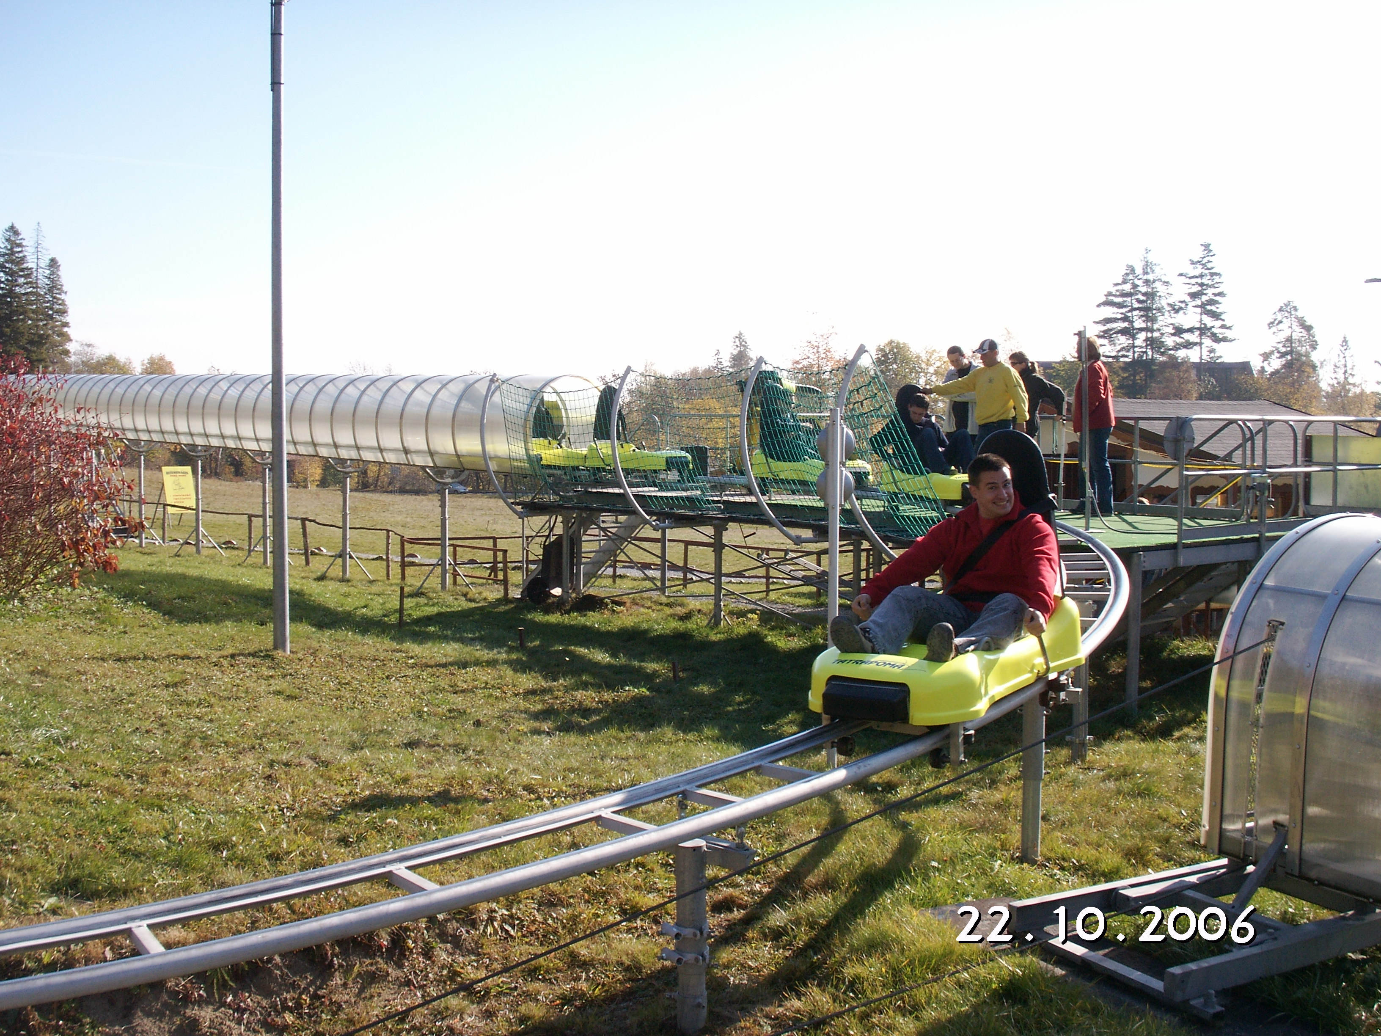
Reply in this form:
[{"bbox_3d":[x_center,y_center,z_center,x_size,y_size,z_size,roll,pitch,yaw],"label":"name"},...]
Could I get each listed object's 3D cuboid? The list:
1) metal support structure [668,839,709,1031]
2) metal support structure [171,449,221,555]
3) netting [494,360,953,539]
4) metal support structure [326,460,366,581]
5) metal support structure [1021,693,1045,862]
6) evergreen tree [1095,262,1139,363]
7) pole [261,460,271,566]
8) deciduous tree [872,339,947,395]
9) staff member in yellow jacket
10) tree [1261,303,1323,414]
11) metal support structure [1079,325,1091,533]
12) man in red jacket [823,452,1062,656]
[{"bbox_3d":[-0.003,1.130,3.970,0.100,0.515,0.095,0,3,0],"label":"metal support structure"},{"bbox_3d":[-9.028,-0.286,27.000,0.950,2.000,0.300,-3,5,-39],"label":"metal support structure"},{"bbox_3d":[-0.200,-0.710,13.850,0.600,1.420,6.800,-2,4,-33],"label":"netting"},{"bbox_3d":[-4.733,0.037,20.300,0.660,1.670,0.200,-2,4,-39],"label":"metal support structure"},{"bbox_3d":[1.250,0.948,5.380,0.083,0.615,0.083,1,3,13],"label":"metal support structure"},{"bbox_3d":[31.043,-11.473,105.000,4.800,13.500,4.800,1,4,17],"label":"evergreen tree"},{"bbox_3d":[-6.471,-0.058,22.500,0.120,1.600,0.120,-2,4,-39],"label":"pole"},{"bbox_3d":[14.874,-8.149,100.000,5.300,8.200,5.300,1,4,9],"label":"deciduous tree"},{"bbox_3d":[2.619,-0.820,13.600,0.620,1.680,0.750,4,5,41],"label":"staff member in yellow jacket"},{"bbox_3d":[28.523,-6.523,70.000,2.900,7.600,2.900,2,3,22],"label":"tree"},{"bbox_3d":[3.134,-0.706,11.700,0.070,1.620,0.060,2,3,23],"label":"metal support structure"},{"bbox_3d":[1.015,0.152,5.680,0.800,0.800,1.000,4,5,40],"label":"man in red jacket"}]

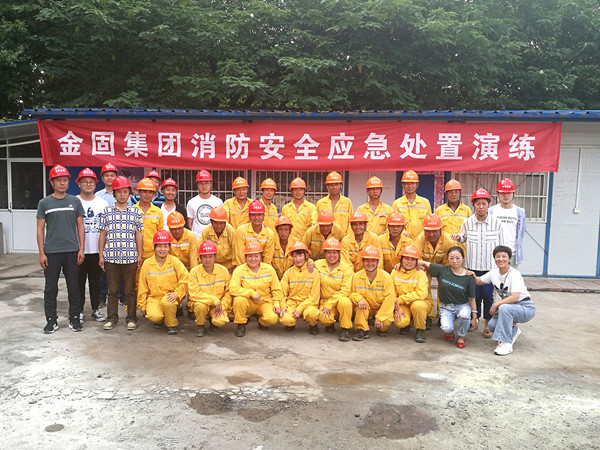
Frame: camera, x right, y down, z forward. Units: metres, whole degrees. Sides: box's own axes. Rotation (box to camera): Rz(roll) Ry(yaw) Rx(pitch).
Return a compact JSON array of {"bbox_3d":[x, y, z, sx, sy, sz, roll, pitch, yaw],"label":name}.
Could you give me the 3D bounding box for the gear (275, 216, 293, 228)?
[{"bbox_3d":[-0.193,-0.030,5.580,0.215,0.155,0.270,1,-2,0],"label":"gear"}]

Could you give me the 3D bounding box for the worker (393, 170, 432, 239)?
[{"bbox_3d":[1.365,0.260,5.730,0.520,1.850,0.320,2,4,8],"label":"worker"}]

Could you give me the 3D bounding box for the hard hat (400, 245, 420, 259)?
[{"bbox_3d":[1.204,0.292,5.100,0.225,0.160,0.280,2,9,11],"label":"hard hat"}]

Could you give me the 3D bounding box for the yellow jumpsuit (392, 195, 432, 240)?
[{"bbox_3d":[1.371,0.371,5.730,0.520,1.490,0.310,2,4,8],"label":"yellow jumpsuit"}]

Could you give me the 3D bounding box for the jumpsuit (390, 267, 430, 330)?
[{"bbox_3d":[1.232,0.818,5.220,0.450,0.640,0.620,2,5,9],"label":"jumpsuit"}]

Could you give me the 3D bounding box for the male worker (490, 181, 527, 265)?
[{"bbox_3d":[2.471,0.308,5.600,0.500,1.723,0.330,2,5,18],"label":"male worker"}]

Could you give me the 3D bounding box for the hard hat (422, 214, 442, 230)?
[{"bbox_3d":[1.495,-0.031,5.280,0.225,0.160,0.280,2,24,12],"label":"hard hat"}]

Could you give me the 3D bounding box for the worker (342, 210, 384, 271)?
[{"bbox_3d":[0.758,0.484,5.680,0.530,1.329,0.550,1,5,6],"label":"worker"}]

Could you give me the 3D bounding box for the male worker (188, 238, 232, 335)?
[{"bbox_3d":[-1.011,0.659,5.170,0.480,0.983,0.680,0,4,-7],"label":"male worker"}]

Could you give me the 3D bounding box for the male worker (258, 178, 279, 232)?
[{"bbox_3d":[-0.445,0.233,6.220,0.460,1.696,0.340,0,5,-14],"label":"male worker"}]

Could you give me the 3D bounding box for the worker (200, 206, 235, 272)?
[{"bbox_3d":[-0.962,0.469,5.460,0.520,1.380,0.700,1,4,-3],"label":"worker"}]

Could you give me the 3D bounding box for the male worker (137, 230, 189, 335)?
[{"bbox_3d":[-1.542,0.609,5.250,0.570,1.090,0.720,0,5,-6],"label":"male worker"}]

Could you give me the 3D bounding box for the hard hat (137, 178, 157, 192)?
[{"bbox_3d":[-1.768,-0.459,5.400,0.215,0.160,0.275,-1,10,-22],"label":"hard hat"}]

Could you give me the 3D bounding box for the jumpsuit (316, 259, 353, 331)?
[{"bbox_3d":[0.378,0.727,5.130,0.460,0.754,0.640,1,4,3],"label":"jumpsuit"}]

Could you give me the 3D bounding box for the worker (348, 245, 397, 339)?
[{"bbox_3d":[0.778,0.674,5.021,0.540,0.910,0.680,1,6,8],"label":"worker"}]

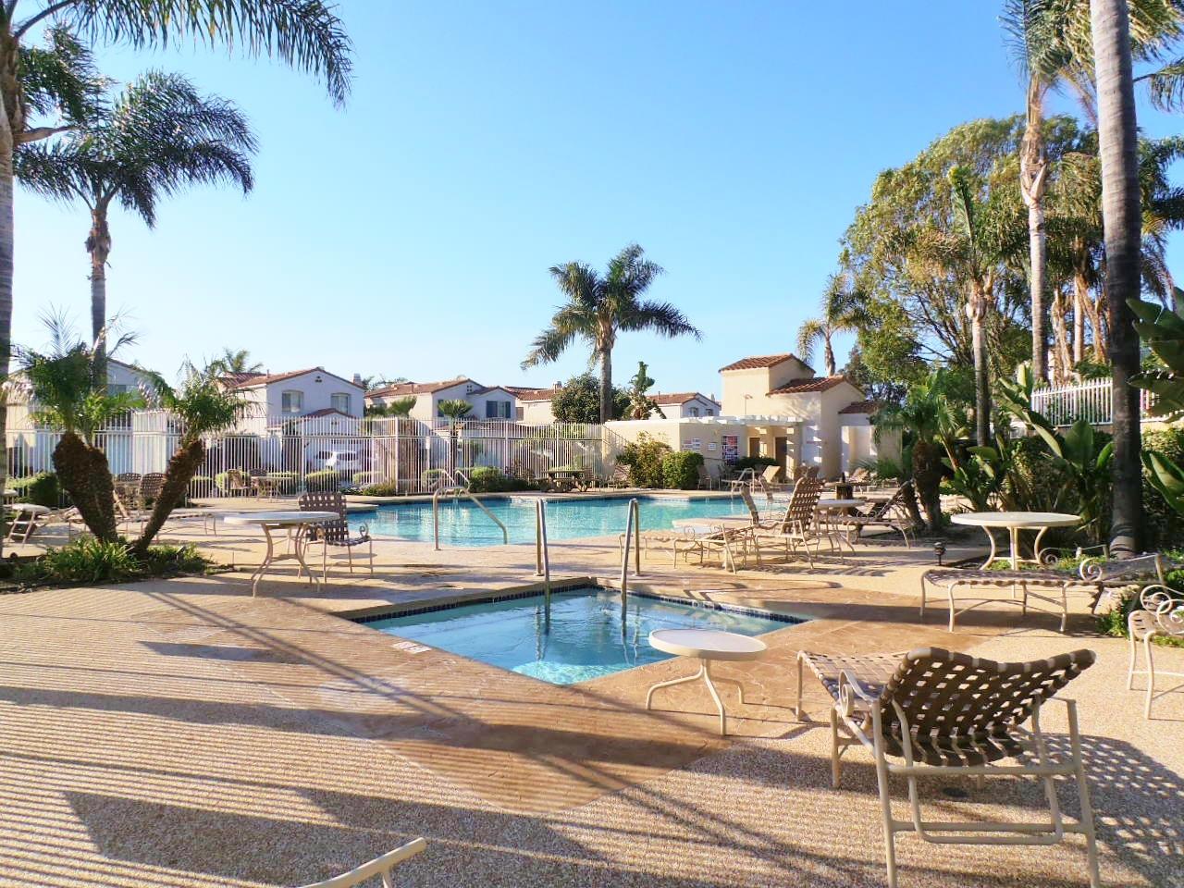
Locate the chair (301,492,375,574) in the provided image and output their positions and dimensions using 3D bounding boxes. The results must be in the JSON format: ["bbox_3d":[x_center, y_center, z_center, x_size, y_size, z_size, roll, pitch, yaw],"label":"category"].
[{"bbox_3d":[-2.925,1.013,9.236,0.740,0.950,0.630,-1,-1,40],"label":"chair"}]

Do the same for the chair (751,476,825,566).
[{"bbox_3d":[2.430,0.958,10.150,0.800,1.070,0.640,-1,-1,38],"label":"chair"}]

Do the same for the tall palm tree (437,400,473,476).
[{"bbox_3d":[-5.438,0.025,32.504,1.400,3.650,1.400,0,-1,0],"label":"tall palm tree"}]

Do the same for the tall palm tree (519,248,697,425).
[{"bbox_3d":[0.800,-3.357,35.000,7.400,10.400,7.000,0,-1,0],"label":"tall palm tree"}]

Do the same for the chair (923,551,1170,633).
[{"bbox_3d":[3.596,1.113,6.414,1.860,0.600,0.670,0,-1,1],"label":"chair"}]

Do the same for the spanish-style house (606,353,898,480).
[{"bbox_3d":[7.095,-1.089,37.420,10.000,5.900,9.200,1,-1,-44],"label":"spanish-style house"}]

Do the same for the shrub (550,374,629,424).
[{"bbox_3d":[-0.100,-0.665,38.000,3.700,5.100,3.500,0,-1,0],"label":"shrub"}]

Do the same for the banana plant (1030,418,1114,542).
[{"bbox_3d":[6.900,0.590,11.700,1.250,1.850,1.250,0,-1,0],"label":"banana plant"}]

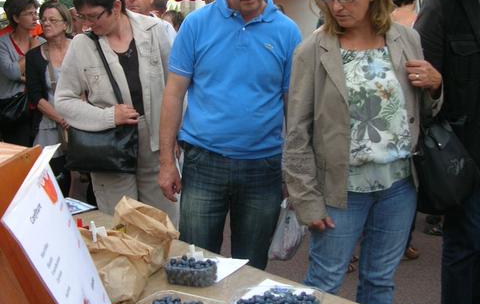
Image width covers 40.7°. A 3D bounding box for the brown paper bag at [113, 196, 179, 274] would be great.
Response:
[{"bbox_3d":[-0.257,0.216,1.665,0.155,0.170,0.120,2,11,20],"label":"brown paper bag"}]

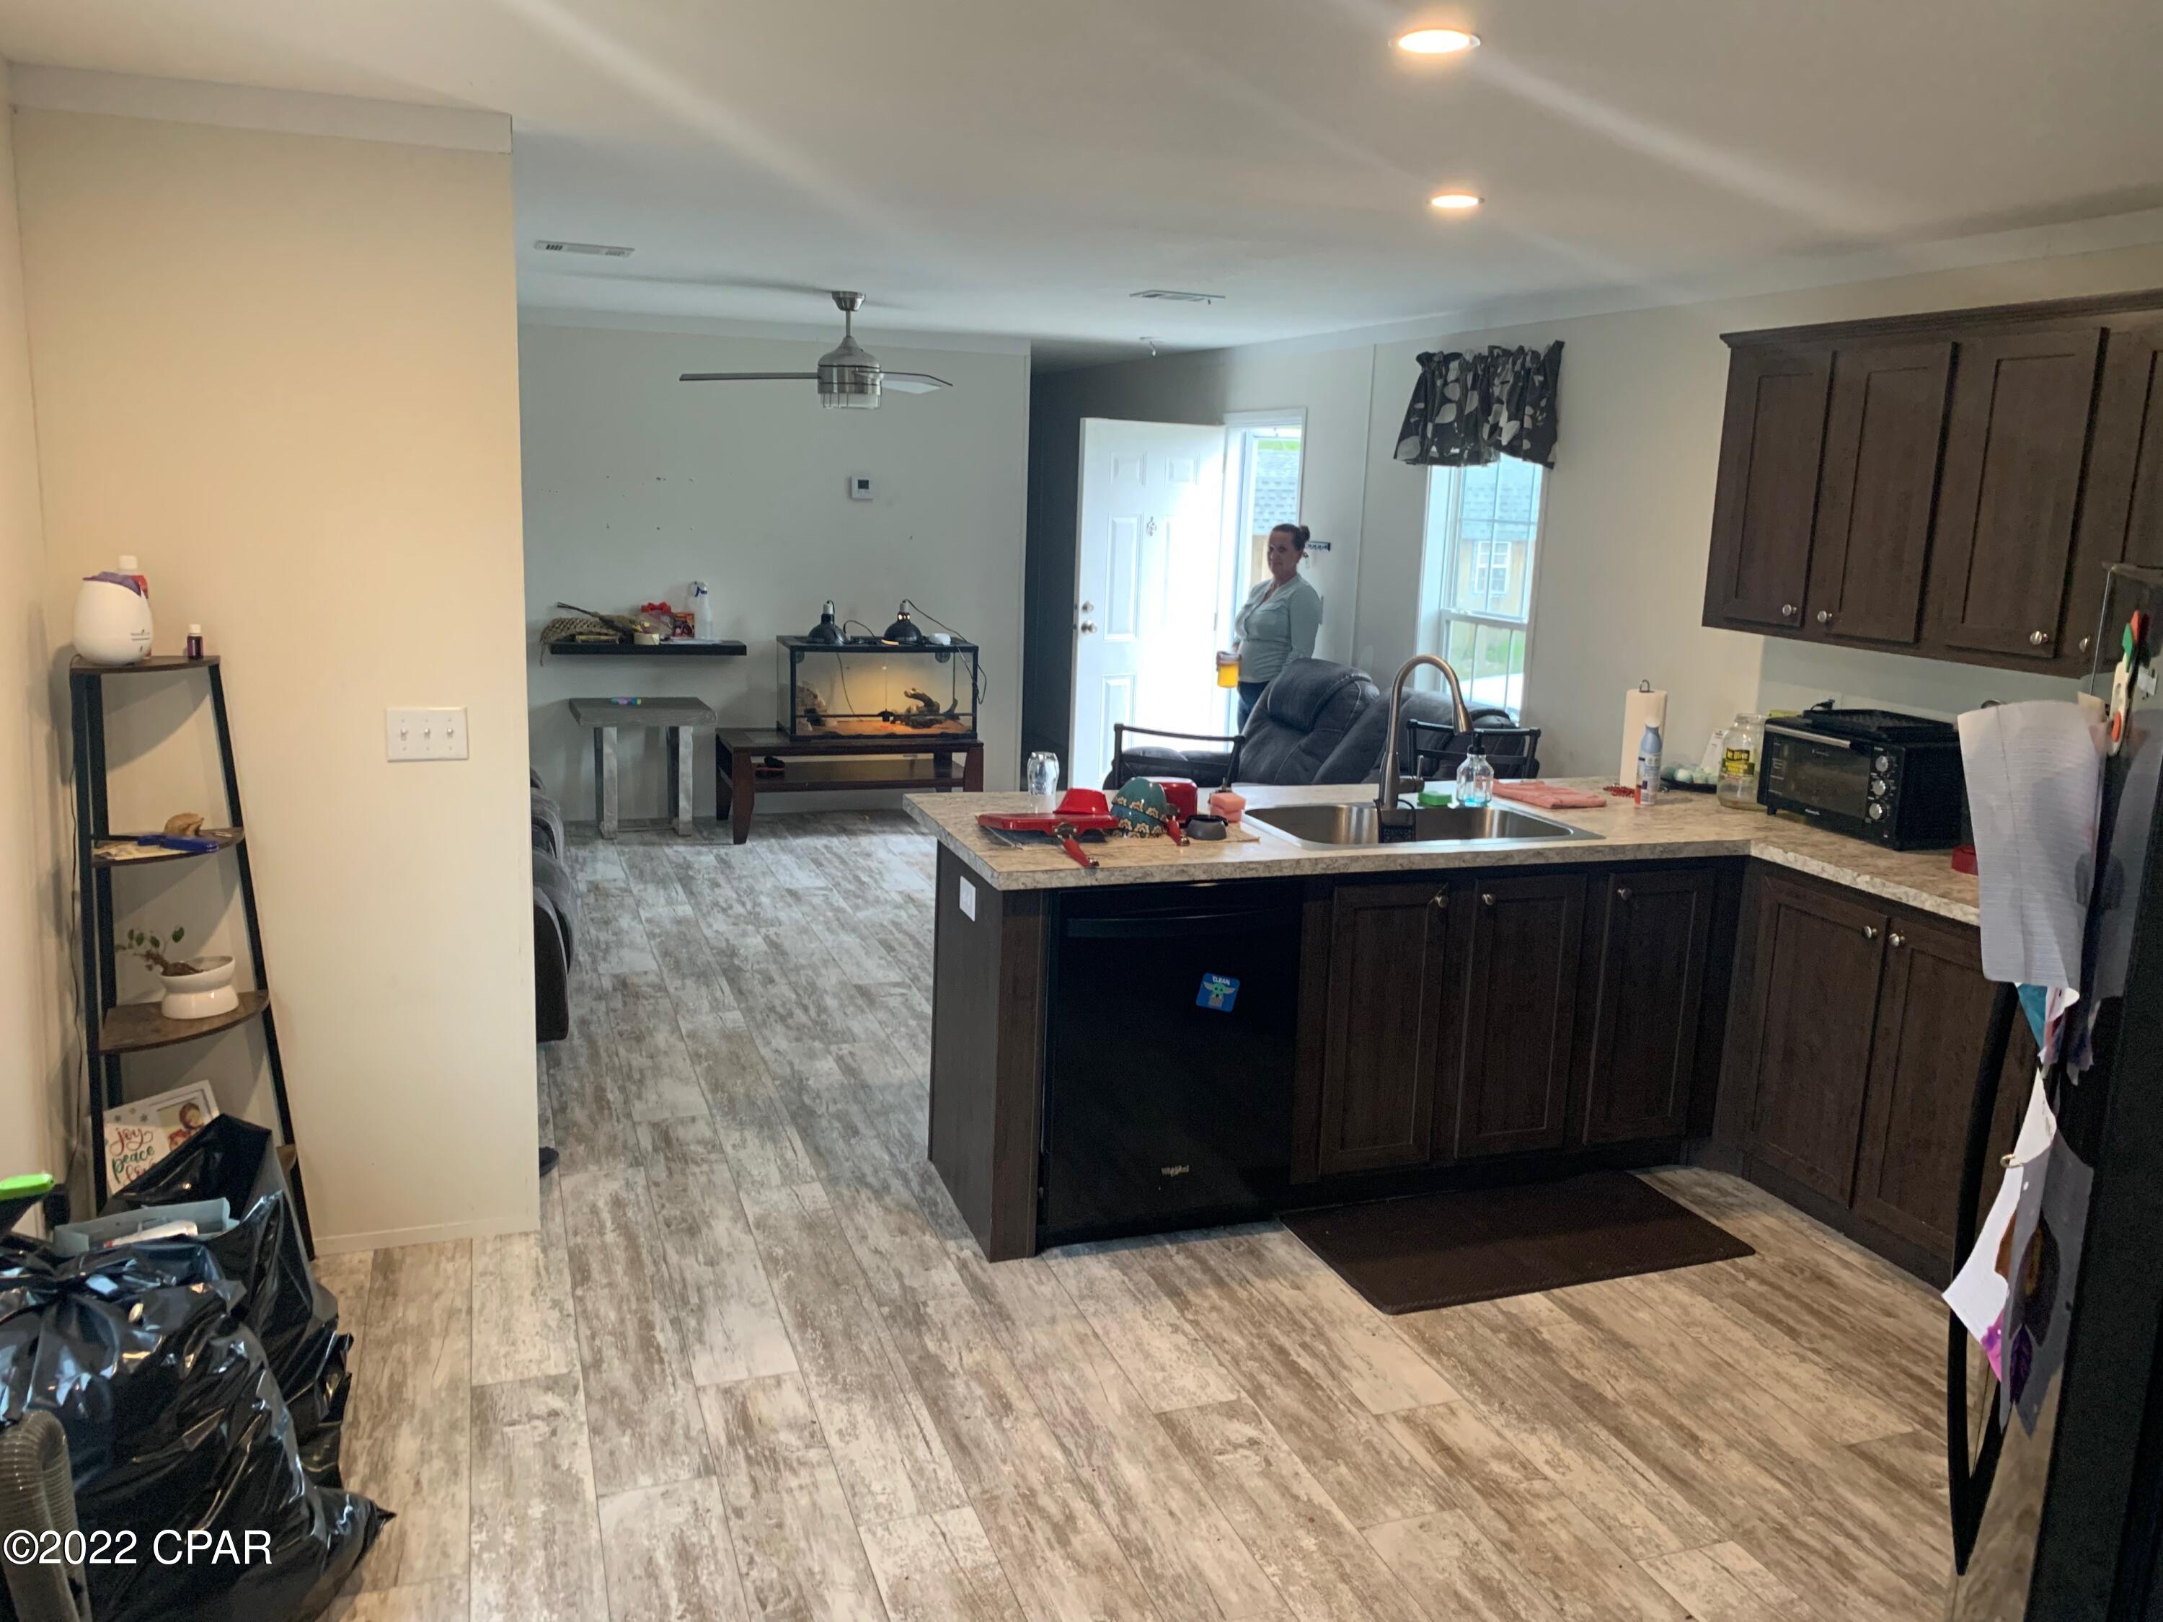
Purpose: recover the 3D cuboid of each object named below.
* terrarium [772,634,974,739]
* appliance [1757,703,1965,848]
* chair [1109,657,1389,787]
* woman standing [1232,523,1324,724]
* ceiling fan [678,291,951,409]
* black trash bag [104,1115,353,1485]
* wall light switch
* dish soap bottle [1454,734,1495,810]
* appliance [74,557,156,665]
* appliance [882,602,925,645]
[{"bbox_3d":[-1.051,-0.619,8.252,0.930,0.470,0.475,-2,12,-20],"label":"terrarium"},{"bbox_3d":[2.128,-0.085,4.409,0.280,0.280,0.510,-1,12,-17],"label":"appliance"},{"bbox_3d":[0.717,-0.130,7.117,1.000,1.020,0.970,-2,12,-20],"label":"chair"},{"bbox_3d":[0.827,-0.449,7.233,0.380,1.620,0.460,-5,13,-34],"label":"woman standing"},{"bbox_3d":[-1.022,-1.799,6.324,1.130,0.435,1.200,1,11,-8],"label":"ceiling fan"},{"bbox_3d":[-1.501,0.859,2.834,0.420,0.580,0.470,-2,12,-20],"label":"black trash bag"},{"bbox_3d":[-1.393,-0.162,3.463,0.160,0.114,0.020,-2,12,-20],"label":"wall light switch"},{"bbox_3d":[1.094,-0.116,4.509,0.097,0.205,0.097,4,11,10],"label":"dish soap bottle"},{"bbox_3d":[-1.852,-0.373,3.088,0.135,0.185,0.135,6,12,16],"label":"appliance"},{"bbox_3d":[-0.901,-0.953,8.214,0.205,0.198,0.205,-2,12,-20],"label":"appliance"}]

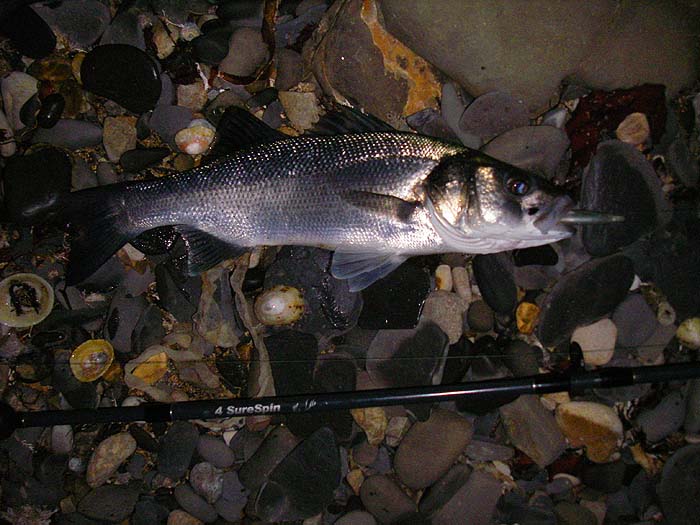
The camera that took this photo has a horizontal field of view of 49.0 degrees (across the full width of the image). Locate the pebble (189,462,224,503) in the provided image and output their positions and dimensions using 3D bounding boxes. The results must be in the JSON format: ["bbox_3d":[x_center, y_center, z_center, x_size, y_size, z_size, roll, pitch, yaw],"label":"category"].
[{"bbox_3d":[-0.124,0.190,0.664,0.022,0.013,0.036,-36,83,-5],"label":"pebble"}]

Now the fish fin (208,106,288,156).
[{"bbox_3d":[-0.095,-0.120,0.711,0.070,0.010,0.043,-18,75,-5],"label":"fish fin"}]

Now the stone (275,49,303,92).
[{"bbox_3d":[-0.059,-0.186,0.743,0.028,0.016,0.045,-1,80,0],"label":"stone"}]

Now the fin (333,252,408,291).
[{"bbox_3d":[0.018,0.008,0.669,0.066,0.018,0.034,0,81,0],"label":"fin"}]

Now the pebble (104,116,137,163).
[{"bbox_3d":[-0.221,-0.118,0.736,0.031,0.021,0.045,0,74,0],"label":"pebble"}]

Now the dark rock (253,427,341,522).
[{"bbox_3d":[-0.037,0.193,0.665,0.054,0.022,0.096,40,83,6],"label":"dark rock"}]

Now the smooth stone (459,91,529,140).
[{"bbox_3d":[0.139,-0.141,0.743,0.069,0.024,0.052,-8,75,-2],"label":"smooth stone"}]

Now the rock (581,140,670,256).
[{"bbox_3d":[0.256,-0.062,0.721,0.087,0.030,0.113,-6,80,-1],"label":"rock"}]

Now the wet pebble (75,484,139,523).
[{"bbox_3d":[-0.210,0.206,0.664,0.049,0.015,0.031,12,81,2],"label":"wet pebble"}]

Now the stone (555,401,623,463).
[{"bbox_3d":[0.213,0.146,0.684,0.064,0.026,0.050,36,82,6],"label":"stone"}]

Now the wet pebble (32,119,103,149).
[{"bbox_3d":[-0.268,-0.122,0.732,0.070,0.018,0.031,2,80,0],"label":"wet pebble"}]

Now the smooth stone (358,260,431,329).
[{"bbox_3d":[0.042,0.029,0.701,0.059,0.027,0.070,8,81,1],"label":"smooth stone"}]

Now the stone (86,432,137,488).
[{"bbox_3d":[-0.213,0.173,0.679,0.029,0.017,0.056,42,83,7],"label":"stone"}]

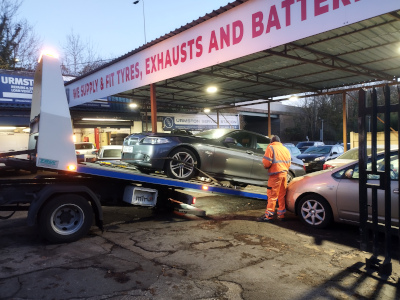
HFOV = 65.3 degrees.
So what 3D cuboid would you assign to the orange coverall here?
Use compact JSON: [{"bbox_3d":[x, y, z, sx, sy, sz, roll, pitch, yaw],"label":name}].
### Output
[{"bbox_3d":[1.501,0.598,6.120,0.560,1.510,0.440,-2,2,-33],"label":"orange coverall"}]

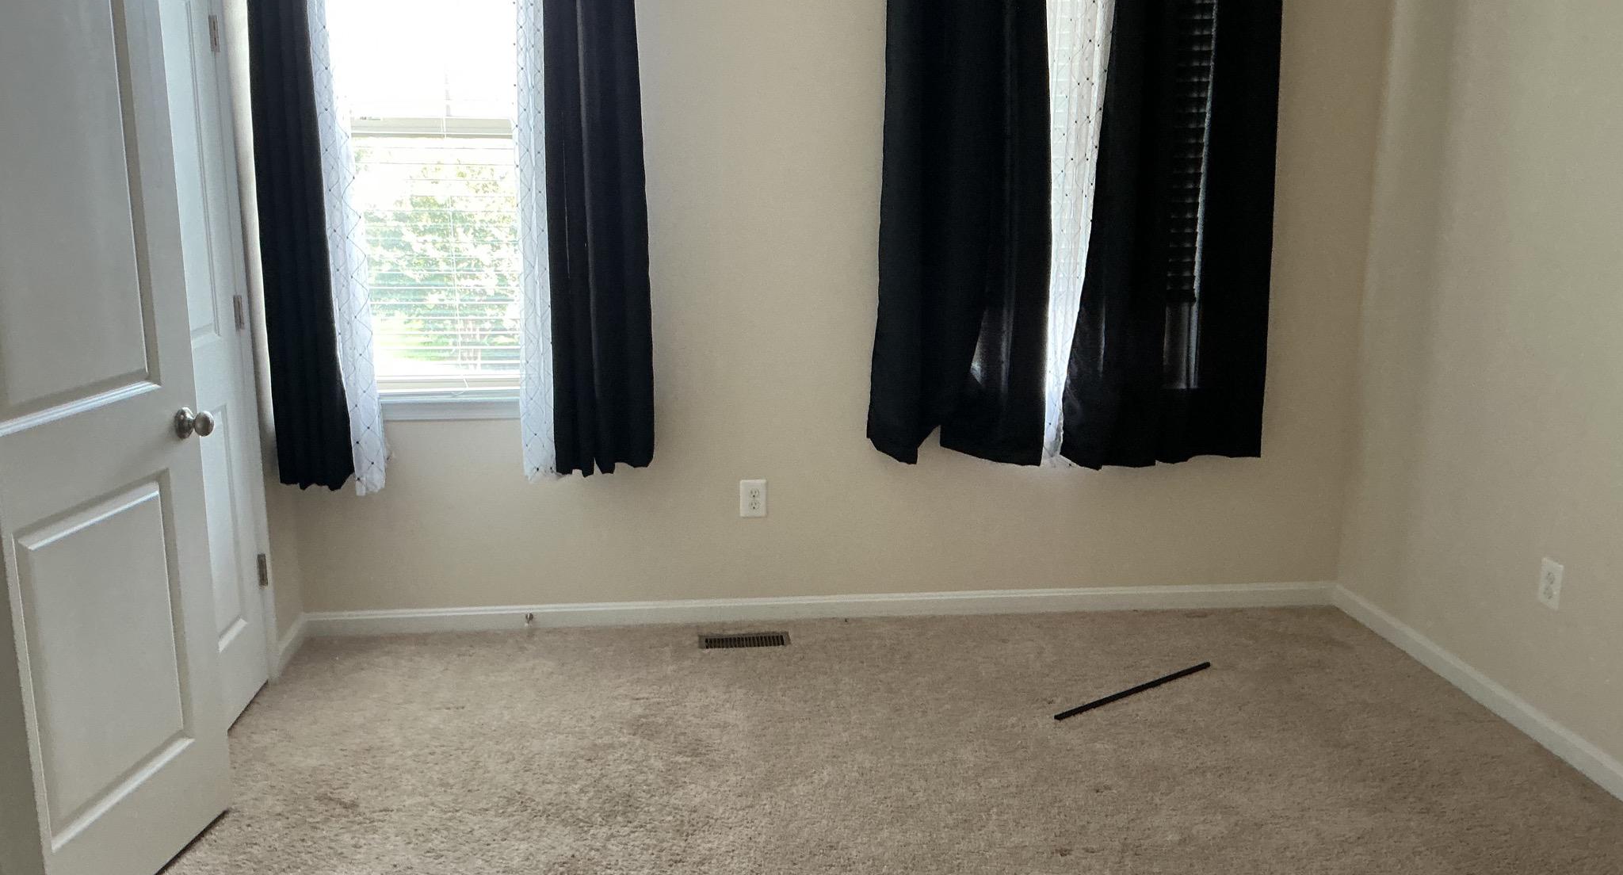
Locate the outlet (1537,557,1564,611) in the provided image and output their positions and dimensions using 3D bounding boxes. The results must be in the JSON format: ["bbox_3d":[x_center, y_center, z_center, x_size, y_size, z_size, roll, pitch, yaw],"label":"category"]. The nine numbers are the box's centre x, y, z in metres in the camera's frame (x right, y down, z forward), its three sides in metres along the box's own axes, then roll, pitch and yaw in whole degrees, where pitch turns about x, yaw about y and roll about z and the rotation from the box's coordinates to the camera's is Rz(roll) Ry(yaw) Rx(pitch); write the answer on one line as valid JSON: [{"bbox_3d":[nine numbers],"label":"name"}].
[{"bbox_3d":[1.903,0.378,3.510,0.012,0.120,0.079,-1,12,-6],"label":"outlet"}]

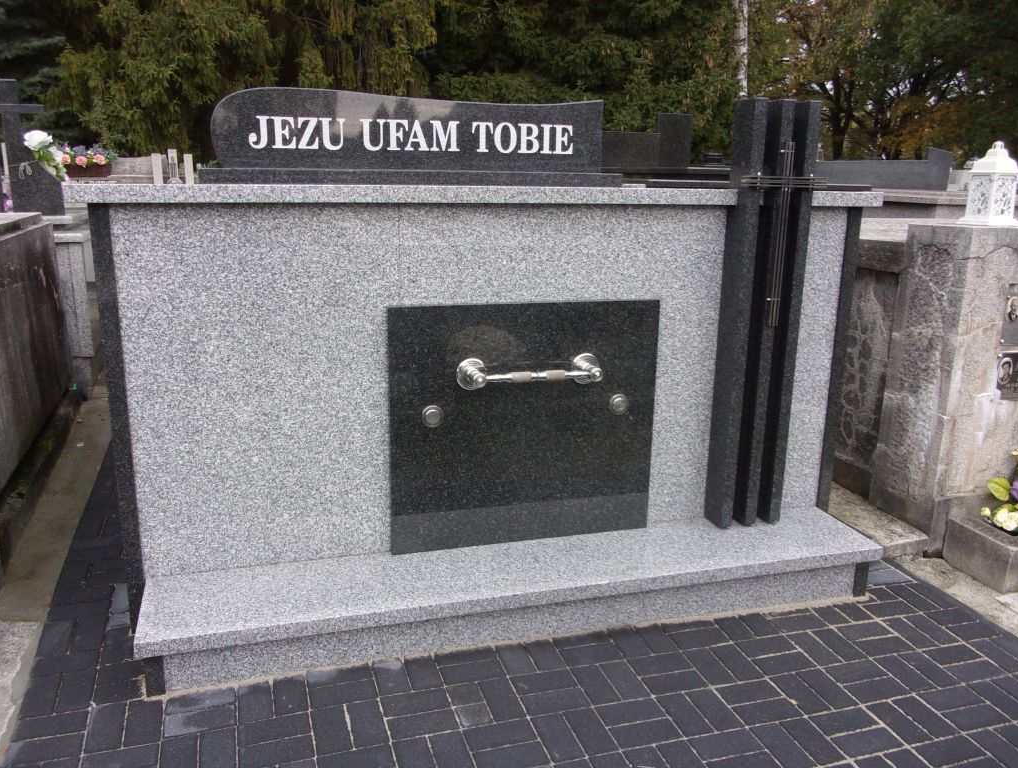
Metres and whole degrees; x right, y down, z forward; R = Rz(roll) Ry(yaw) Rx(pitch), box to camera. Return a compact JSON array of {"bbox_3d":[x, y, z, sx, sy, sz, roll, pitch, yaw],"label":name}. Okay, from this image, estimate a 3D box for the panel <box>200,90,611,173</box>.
[{"bbox_3d":[-0.310,-0.853,2.825,1.323,0.253,0.080,-3,15,-16],"label":"panel"}]

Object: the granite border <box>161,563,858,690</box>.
[{"bbox_3d":[0.135,0.804,2.879,2.474,0.150,0.060,-3,15,-16],"label":"granite border"}]

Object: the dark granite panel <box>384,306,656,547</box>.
[{"bbox_3d":[0.063,0.149,3.074,1.018,0.907,0.040,-3,15,-16],"label":"dark granite panel"}]

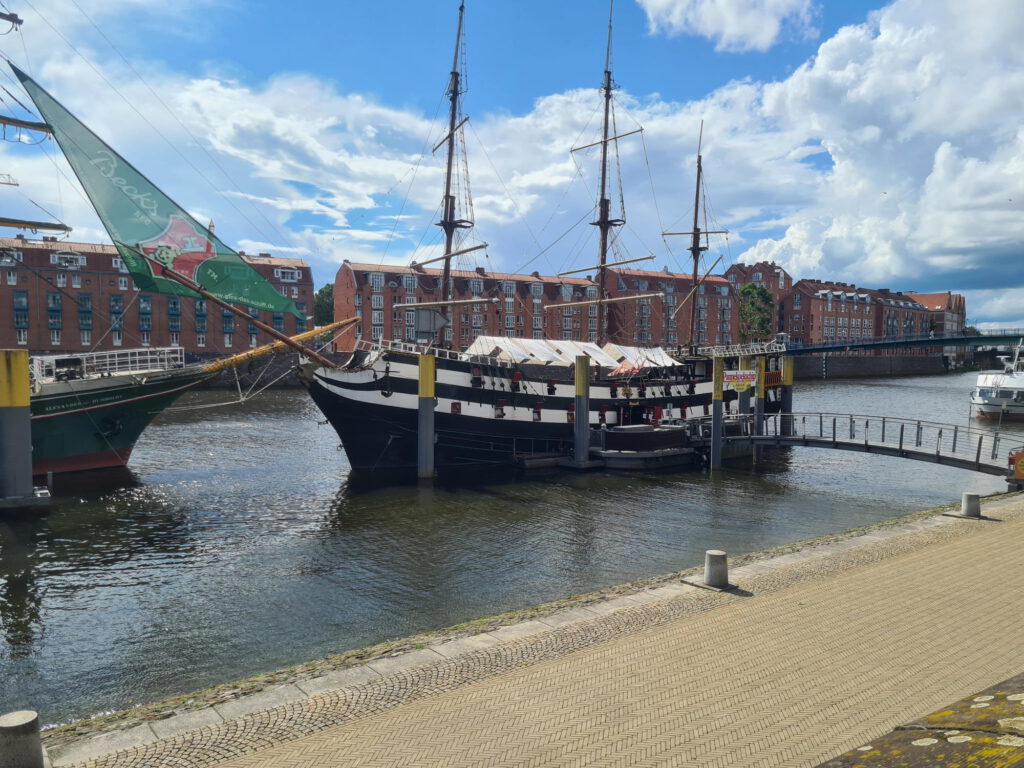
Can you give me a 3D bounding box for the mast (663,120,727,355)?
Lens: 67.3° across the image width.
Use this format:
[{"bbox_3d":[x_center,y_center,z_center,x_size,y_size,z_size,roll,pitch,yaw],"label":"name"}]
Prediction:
[{"bbox_3d":[13.568,-10.533,55.511,5.500,16.700,5.500,-1,3,-40],"label":"mast"}]

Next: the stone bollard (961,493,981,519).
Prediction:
[{"bbox_3d":[12.508,3.277,20.951,0.430,0.570,0.430,1,2,0],"label":"stone bollard"}]

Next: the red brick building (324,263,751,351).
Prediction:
[{"bbox_3d":[9.476,-14.445,162.687,91.651,17.400,14.000,-1,3,-29],"label":"red brick building"}]

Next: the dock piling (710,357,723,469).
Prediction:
[{"bbox_3d":[10.531,1.506,39.505,0.560,5.900,0.560,1,2,0],"label":"dock piling"}]

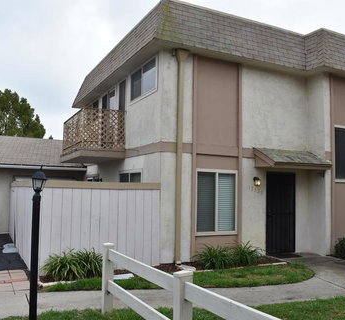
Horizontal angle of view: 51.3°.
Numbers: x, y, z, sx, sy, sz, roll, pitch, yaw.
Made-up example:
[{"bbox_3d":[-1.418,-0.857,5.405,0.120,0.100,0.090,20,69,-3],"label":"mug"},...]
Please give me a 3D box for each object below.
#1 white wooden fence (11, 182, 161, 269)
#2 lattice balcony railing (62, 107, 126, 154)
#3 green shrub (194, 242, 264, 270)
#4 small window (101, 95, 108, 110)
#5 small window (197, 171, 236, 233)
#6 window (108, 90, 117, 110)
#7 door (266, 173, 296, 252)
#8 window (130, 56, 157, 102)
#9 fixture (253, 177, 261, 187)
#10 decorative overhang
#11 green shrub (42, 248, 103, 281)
[{"bbox_3d":[-2.776,1.499,9.841,2.545,1.747,6.065,3,-5,-28],"label":"white wooden fence"},{"bbox_3d":[-2.422,-0.726,10.810,1.218,1.092,2.587,3,-5,-28],"label":"lattice balcony railing"},{"bbox_3d":[1.221,2.068,7.885,1.512,0.496,0.739,3,-5,-28],"label":"green shrub"},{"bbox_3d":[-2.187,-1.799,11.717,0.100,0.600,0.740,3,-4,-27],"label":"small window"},{"bbox_3d":[1.071,1.003,8.510,1.183,1.544,0.101,3,-5,-28],"label":"small window"},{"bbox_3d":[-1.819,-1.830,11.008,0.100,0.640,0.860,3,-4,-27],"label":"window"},{"bbox_3d":[2.801,1.376,9.297,1.010,2.070,0.100,3,-4,-27],"label":"door"},{"bbox_3d":[-0.700,-1.944,8.853,0.100,0.770,1.620,3,-4,-27],"label":"window"},{"bbox_3d":[2.119,0.550,8.877,0.140,0.260,0.160,3,-4,-27],"label":"fixture"},{"bbox_3d":[3.052,-0.023,9.079,1.950,0.500,0.740,3,-4,-27],"label":"decorative overhang"},{"bbox_3d":[-1.791,1.889,6.549,1.042,0.487,0.588,3,-5,-28],"label":"green shrub"}]

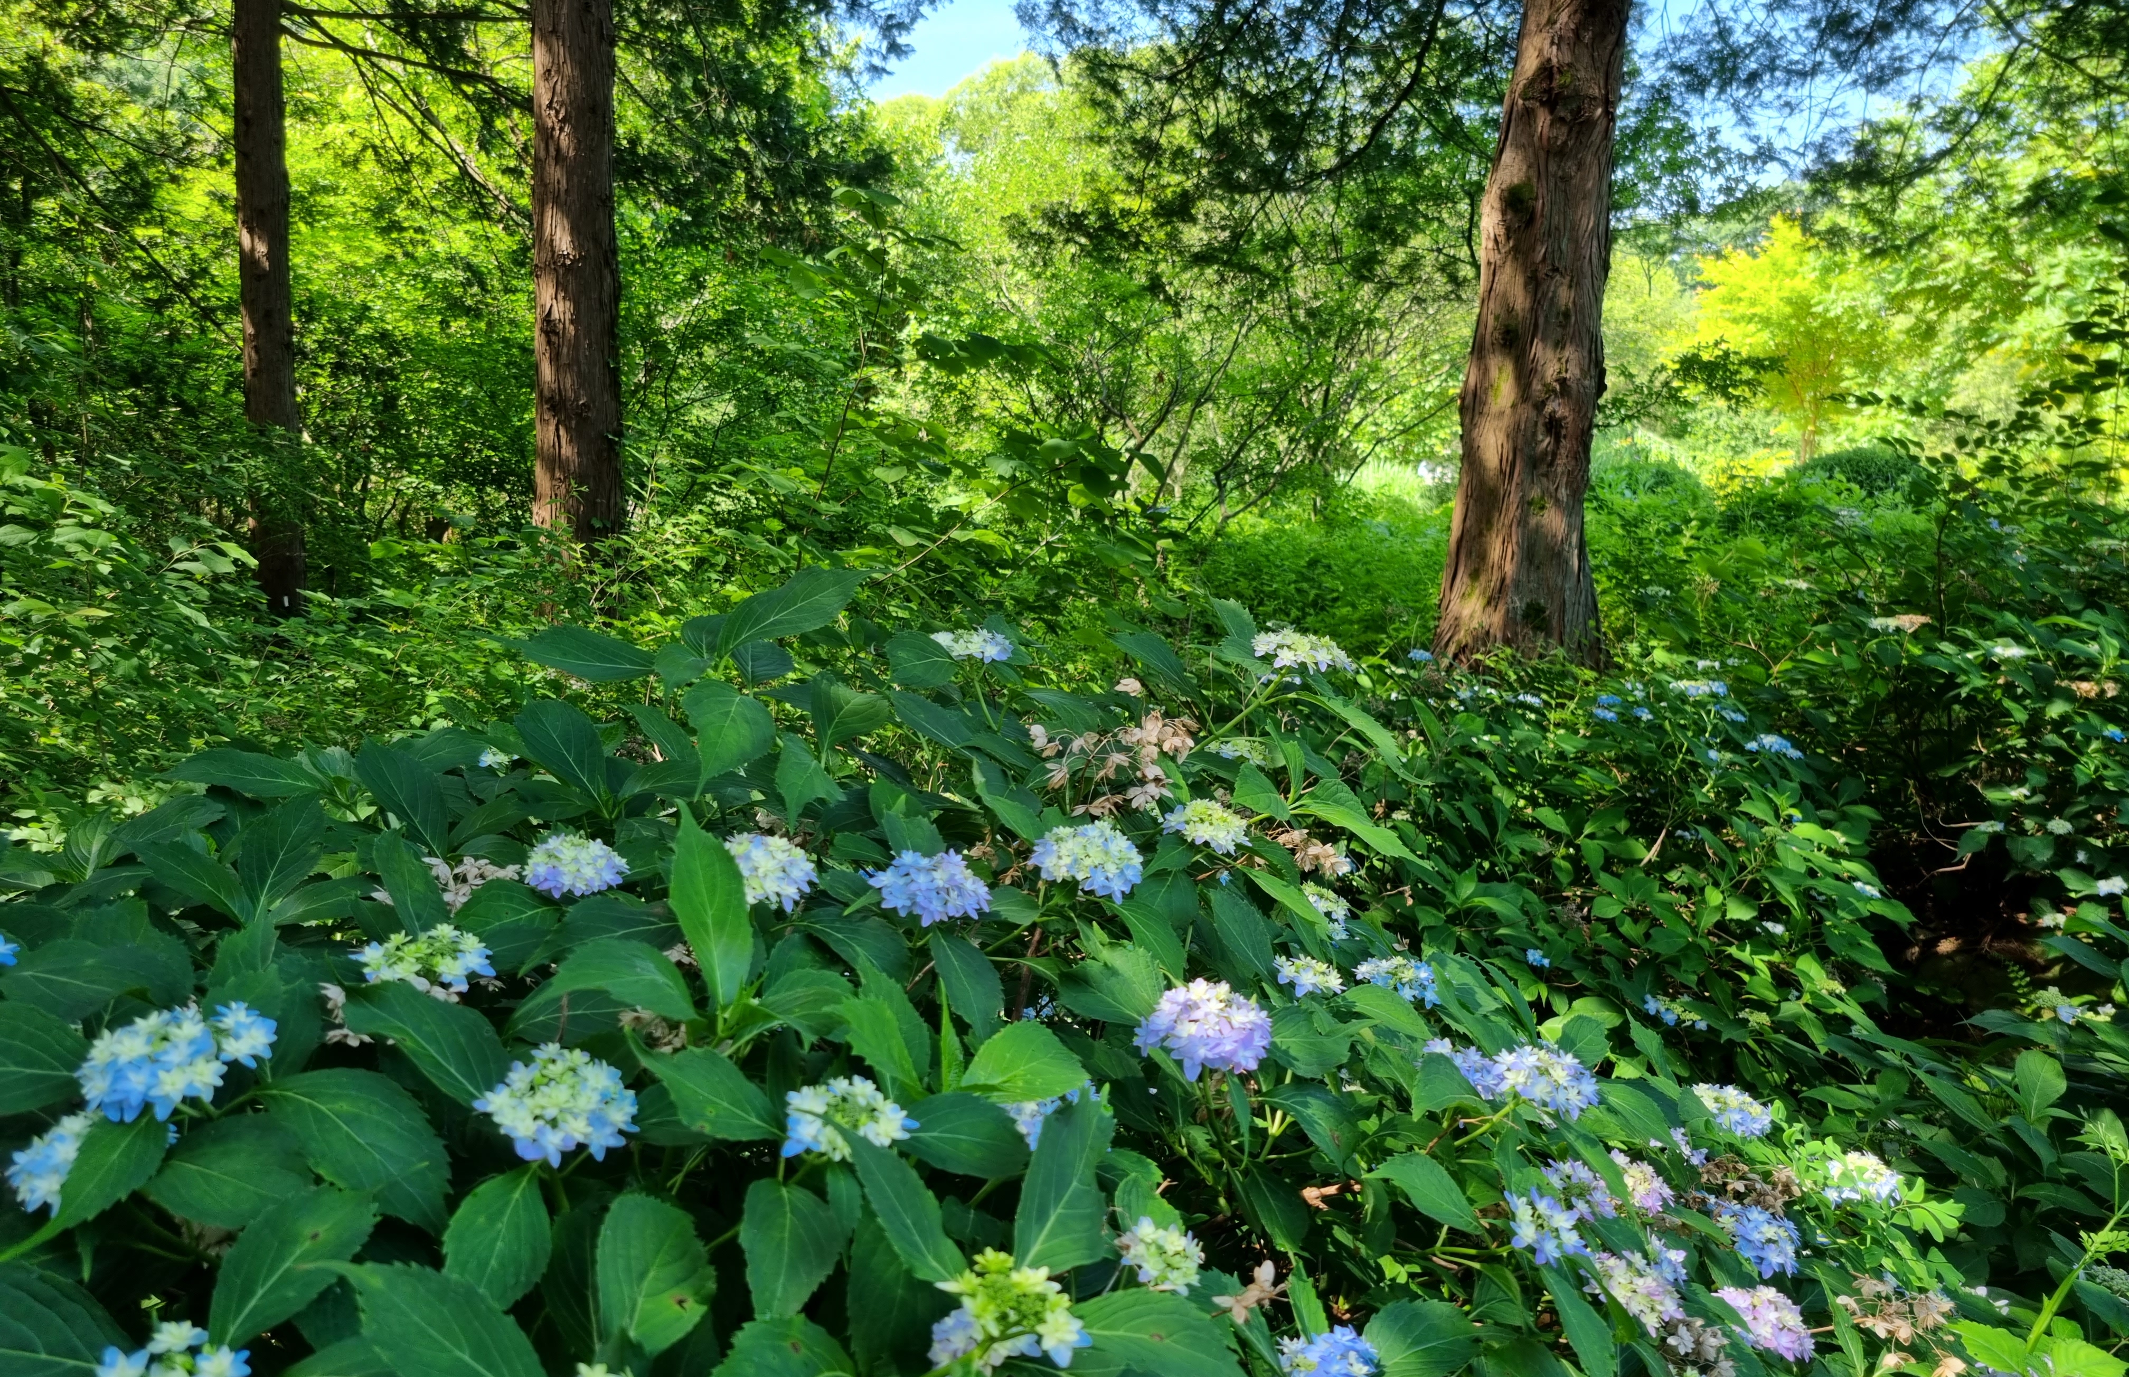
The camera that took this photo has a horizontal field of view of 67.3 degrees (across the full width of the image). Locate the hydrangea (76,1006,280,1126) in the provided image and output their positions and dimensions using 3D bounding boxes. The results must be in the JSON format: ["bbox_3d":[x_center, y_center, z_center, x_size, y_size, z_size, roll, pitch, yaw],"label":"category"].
[{"bbox_3d":[-0.621,0.262,1.120,0.132,0.075,0.105,-4,8,-30],"label":"hydrangea"}]

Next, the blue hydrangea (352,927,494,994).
[{"bbox_3d":[-0.545,0.231,1.360,0.118,0.050,0.110,0,10,0],"label":"blue hydrangea"}]

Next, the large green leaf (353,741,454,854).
[{"bbox_3d":[-0.757,0.126,1.825,0.090,0.174,0.035,-36,-18,-19],"label":"large green leaf"}]

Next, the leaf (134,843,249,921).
[{"bbox_3d":[-0.907,0.202,1.660,0.141,0.035,0.085,33,21,0],"label":"leaf"}]

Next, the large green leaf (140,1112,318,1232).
[{"bbox_3d":[-0.581,0.340,1.120,0.130,0.030,0.080,20,44,9],"label":"large green leaf"}]

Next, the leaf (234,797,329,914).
[{"bbox_3d":[-0.818,0.177,1.680,0.095,0.147,0.035,19,-33,-7],"label":"leaf"}]

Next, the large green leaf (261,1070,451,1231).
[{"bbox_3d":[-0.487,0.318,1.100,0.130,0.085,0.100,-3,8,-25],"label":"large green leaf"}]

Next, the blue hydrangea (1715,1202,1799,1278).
[{"bbox_3d":[0.624,0.495,1.450,0.090,0.070,0.090,13,23,0],"label":"blue hydrangea"}]

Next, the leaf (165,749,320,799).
[{"bbox_3d":[-0.951,0.099,1.850,0.175,0.050,0.100,-4,8,-27],"label":"leaf"}]

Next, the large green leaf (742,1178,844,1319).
[{"bbox_3d":[-0.204,0.418,1.198,0.075,0.030,0.104,-4,51,0],"label":"large green leaf"}]

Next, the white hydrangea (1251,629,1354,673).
[{"bbox_3d":[0.279,-0.044,1.870,0.120,0.050,0.105,1,7,8],"label":"white hydrangea"}]

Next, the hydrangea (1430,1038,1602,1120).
[{"bbox_3d":[0.445,0.385,1.580,0.160,0.065,0.110,9,13,0],"label":"hydrangea"}]

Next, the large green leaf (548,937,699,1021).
[{"bbox_3d":[-0.389,0.256,1.410,0.123,0.045,0.085,11,17,-24],"label":"large green leaf"}]

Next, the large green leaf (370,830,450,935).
[{"bbox_3d":[-0.612,0.183,1.500,0.070,0.125,0.030,-11,-27,-13],"label":"large green leaf"}]

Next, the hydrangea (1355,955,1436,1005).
[{"bbox_3d":[0.383,0.338,1.850,0.090,0.052,0.090,6,13,0],"label":"hydrangea"}]

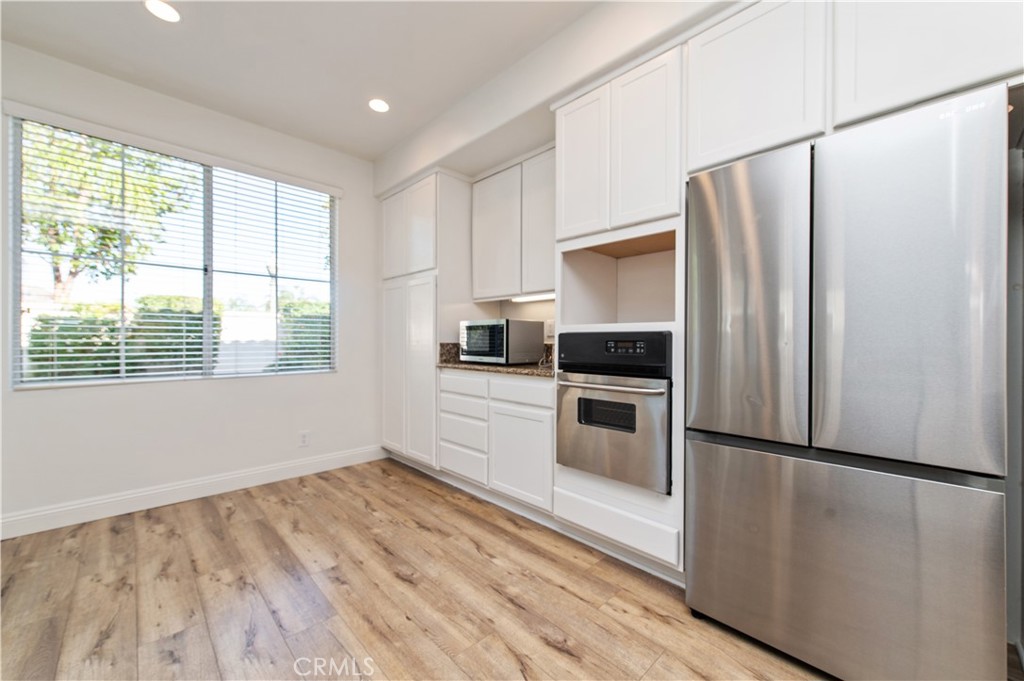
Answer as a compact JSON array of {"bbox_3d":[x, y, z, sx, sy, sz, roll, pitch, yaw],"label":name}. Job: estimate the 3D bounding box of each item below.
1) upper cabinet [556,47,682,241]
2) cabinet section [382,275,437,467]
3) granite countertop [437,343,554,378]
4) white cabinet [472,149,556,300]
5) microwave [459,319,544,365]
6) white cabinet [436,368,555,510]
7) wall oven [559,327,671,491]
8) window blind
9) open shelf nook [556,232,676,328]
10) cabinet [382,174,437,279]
[{"bbox_3d":[0.697,-0.901,2.154,0.635,0.732,0.691,0,0,-45],"label":"upper cabinet"},{"bbox_3d":[-0.657,0.224,3.507,0.600,1.450,0.885,0,0,-44],"label":"cabinet section"},{"bbox_3d":[0.060,0.115,2.826,0.660,0.187,1.146,0,0,-45],"label":"granite countertop"},{"bbox_3d":[0.184,-0.792,2.943,0.315,0.965,1.139,0,0,-45],"label":"white cabinet"},{"bbox_3d":[-0.079,0.010,3.090,0.395,0.334,0.533,0,0,-45],"label":"microwave"},{"bbox_3d":[0.049,0.594,2.813,0.635,0.771,1.141,0,0,-45],"label":"white cabinet"},{"bbox_3d":[0.649,0.309,2.103,0.600,0.693,0.595,0,0,-45],"label":"wall oven"},{"bbox_3d":[-2.108,-0.481,2.780,1.730,1.483,0.060,0,0,-45],"label":"window blind"},{"bbox_3d":[0.692,-0.281,2.136,0.570,0.395,0.616,0,0,-45],"label":"open shelf nook"},{"bbox_3d":[-0.658,-0.905,3.523,0.635,0.713,0.861,0,0,-45],"label":"cabinet"}]

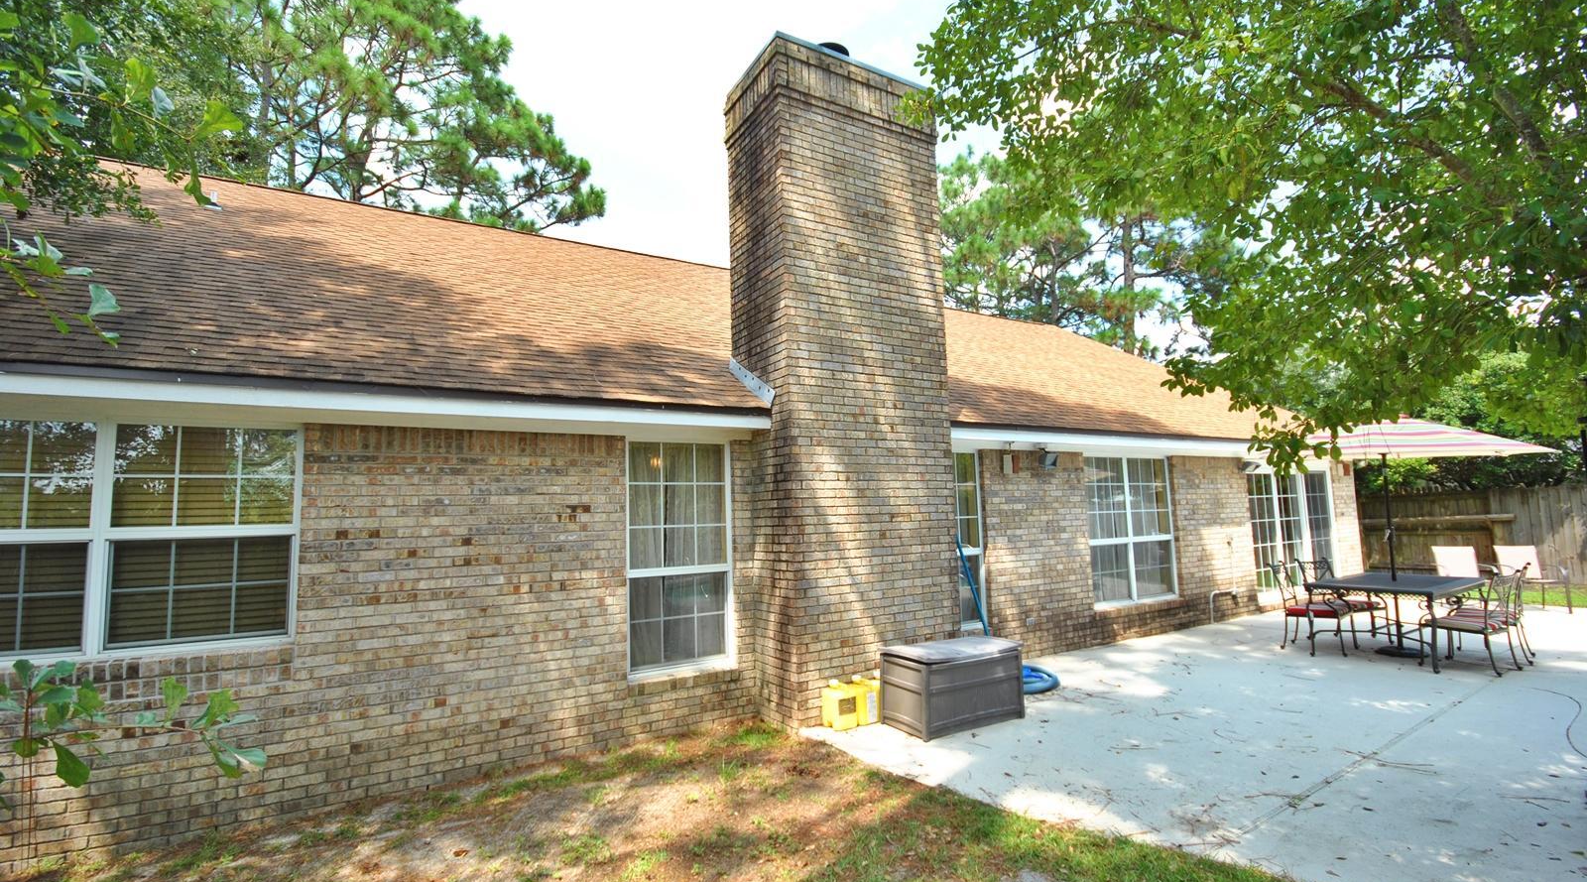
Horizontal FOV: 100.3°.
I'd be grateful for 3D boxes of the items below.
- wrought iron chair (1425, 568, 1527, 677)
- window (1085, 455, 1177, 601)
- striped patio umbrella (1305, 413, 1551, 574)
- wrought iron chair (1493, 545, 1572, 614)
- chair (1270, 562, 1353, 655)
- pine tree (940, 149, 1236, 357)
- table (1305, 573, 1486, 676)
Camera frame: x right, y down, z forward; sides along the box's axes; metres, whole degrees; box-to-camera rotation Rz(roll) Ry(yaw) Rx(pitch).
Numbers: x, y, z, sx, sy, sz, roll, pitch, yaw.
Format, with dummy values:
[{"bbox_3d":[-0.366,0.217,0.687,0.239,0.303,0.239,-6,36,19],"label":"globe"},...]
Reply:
[{"bbox_3d":[6.384,1.675,6.265,0.590,0.910,0.670,2,-7,-27],"label":"wrought iron chair"},{"bbox_3d":[4.183,1.093,8.170,1.710,1.810,0.110,2,-7,-30],"label":"window"},{"bbox_3d":[6.289,0.966,6.906,2.400,2.460,2.400,2,-7,-30],"label":"striped patio umbrella"},{"bbox_3d":[10.401,1.909,9.366,0.580,0.920,0.680,-4,-7,21],"label":"wrought iron chair"},{"bbox_3d":[5.690,1.794,7.237,0.590,0.910,0.660,3,-8,-36],"label":"chair"},{"bbox_3d":[10.380,-2.887,22.308,8.200,13.200,8.200,2,-7,-30],"label":"pine tree"},{"bbox_3d":[6.265,1.829,6.840,1.550,0.730,1.010,2,-7,-30],"label":"table"}]

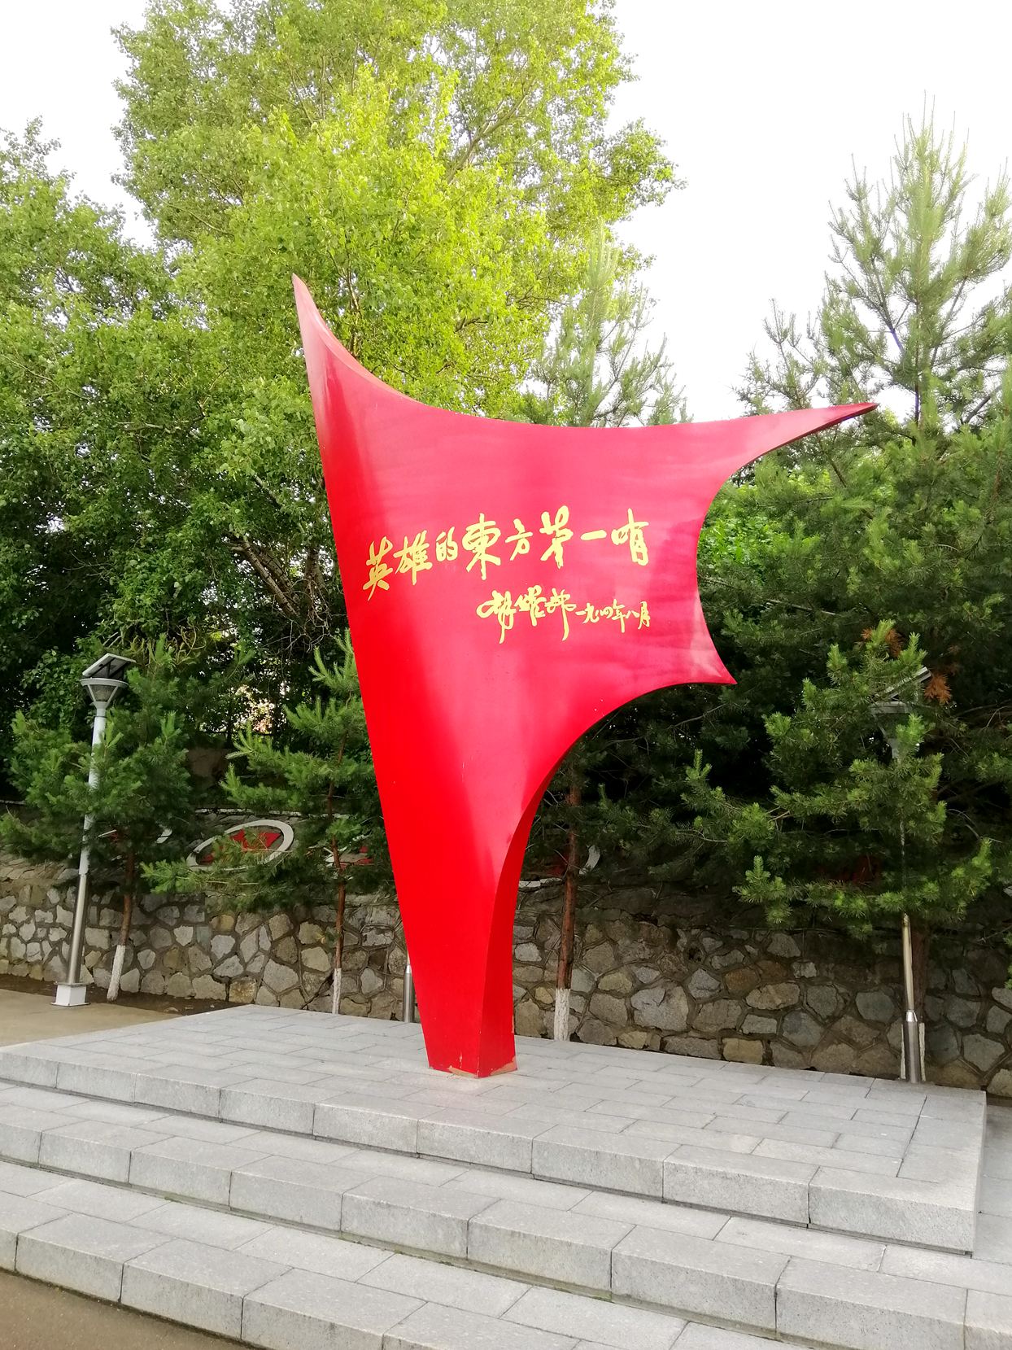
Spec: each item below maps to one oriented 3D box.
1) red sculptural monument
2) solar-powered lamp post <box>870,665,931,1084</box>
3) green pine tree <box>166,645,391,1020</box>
[{"bbox_3d":[0.085,-0.429,5.828,3.861,5.135,0.800,-3,-11,26],"label":"red sculptural monument"},{"bbox_3d":[2.227,1.134,5.637,0.356,2.392,0.356,-3,-11,26],"label":"solar-powered lamp post"},{"bbox_3d":[-1.338,1.131,7.693,2.052,2.948,1.890,-3,-11,26],"label":"green pine tree"}]

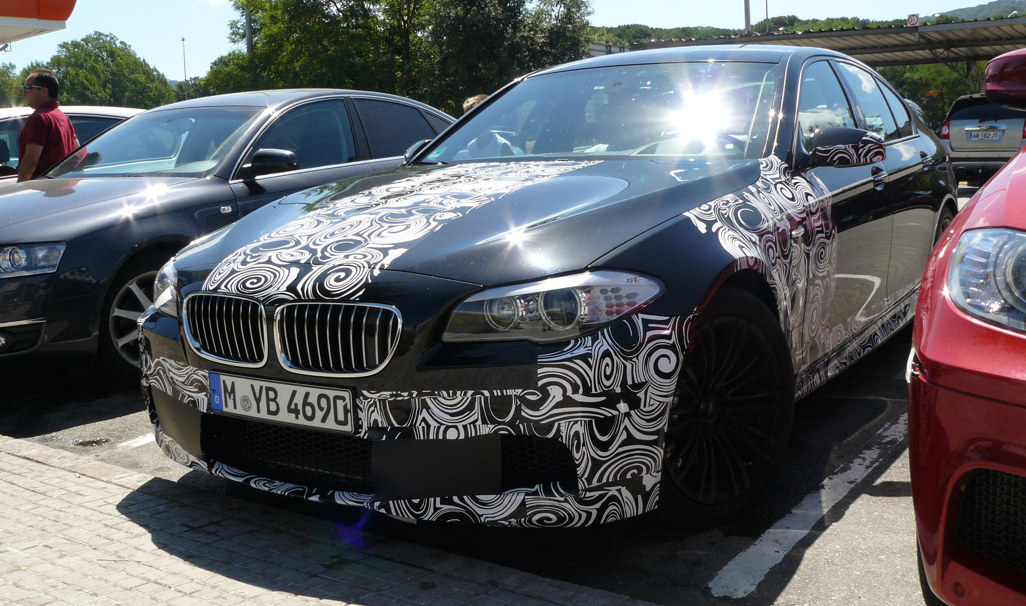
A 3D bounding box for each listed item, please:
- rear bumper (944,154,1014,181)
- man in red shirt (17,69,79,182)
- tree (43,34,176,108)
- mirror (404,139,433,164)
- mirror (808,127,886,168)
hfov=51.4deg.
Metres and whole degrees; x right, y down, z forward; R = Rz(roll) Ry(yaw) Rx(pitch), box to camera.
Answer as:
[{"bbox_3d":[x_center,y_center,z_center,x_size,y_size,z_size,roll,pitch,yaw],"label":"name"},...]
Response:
[{"bbox_3d":[8.190,-2.364,18.470,1.780,0.480,0.450,3,11,30],"label":"rear bumper"},{"bbox_3d":[-3.086,-0.743,7.241,0.360,1.650,0.500,1,10,17],"label":"man in red shirt"},{"bbox_3d":[-20.386,-10.644,54.530,6.200,6.189,6.000,-5,10,-15],"label":"tree"},{"bbox_3d":[-0.427,-0.652,4.704,0.240,0.138,0.130,4,12,33],"label":"mirror"},{"bbox_3d":[1.149,-0.537,3.685,0.240,0.138,0.130,4,12,33],"label":"mirror"}]

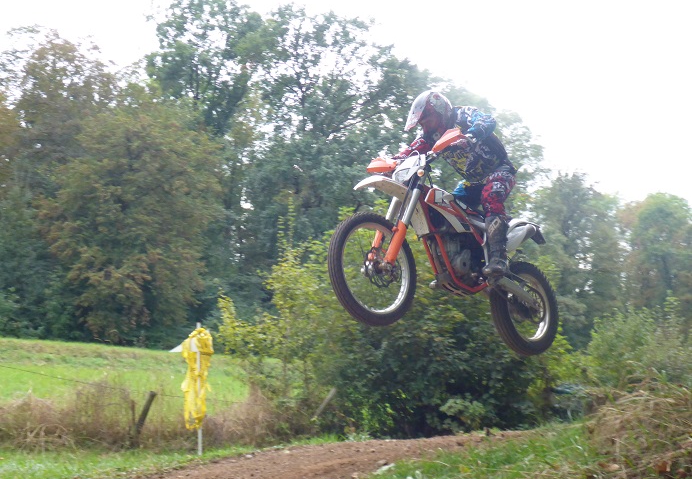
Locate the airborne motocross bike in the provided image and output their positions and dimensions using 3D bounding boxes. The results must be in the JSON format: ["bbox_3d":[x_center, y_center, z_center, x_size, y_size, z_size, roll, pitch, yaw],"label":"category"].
[{"bbox_3d":[0.726,0.054,5.421,2.102,1.245,0.830,16,-22,-37],"label":"airborne motocross bike"}]

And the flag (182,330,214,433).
[{"bbox_3d":[-1.812,1.702,10.000,0.390,1.250,0.280,0,-6,-10],"label":"flag"}]

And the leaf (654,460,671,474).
[{"bbox_3d":[1.159,0.835,3.000,0.055,0.045,0.045,-3,-6,20],"label":"leaf"}]

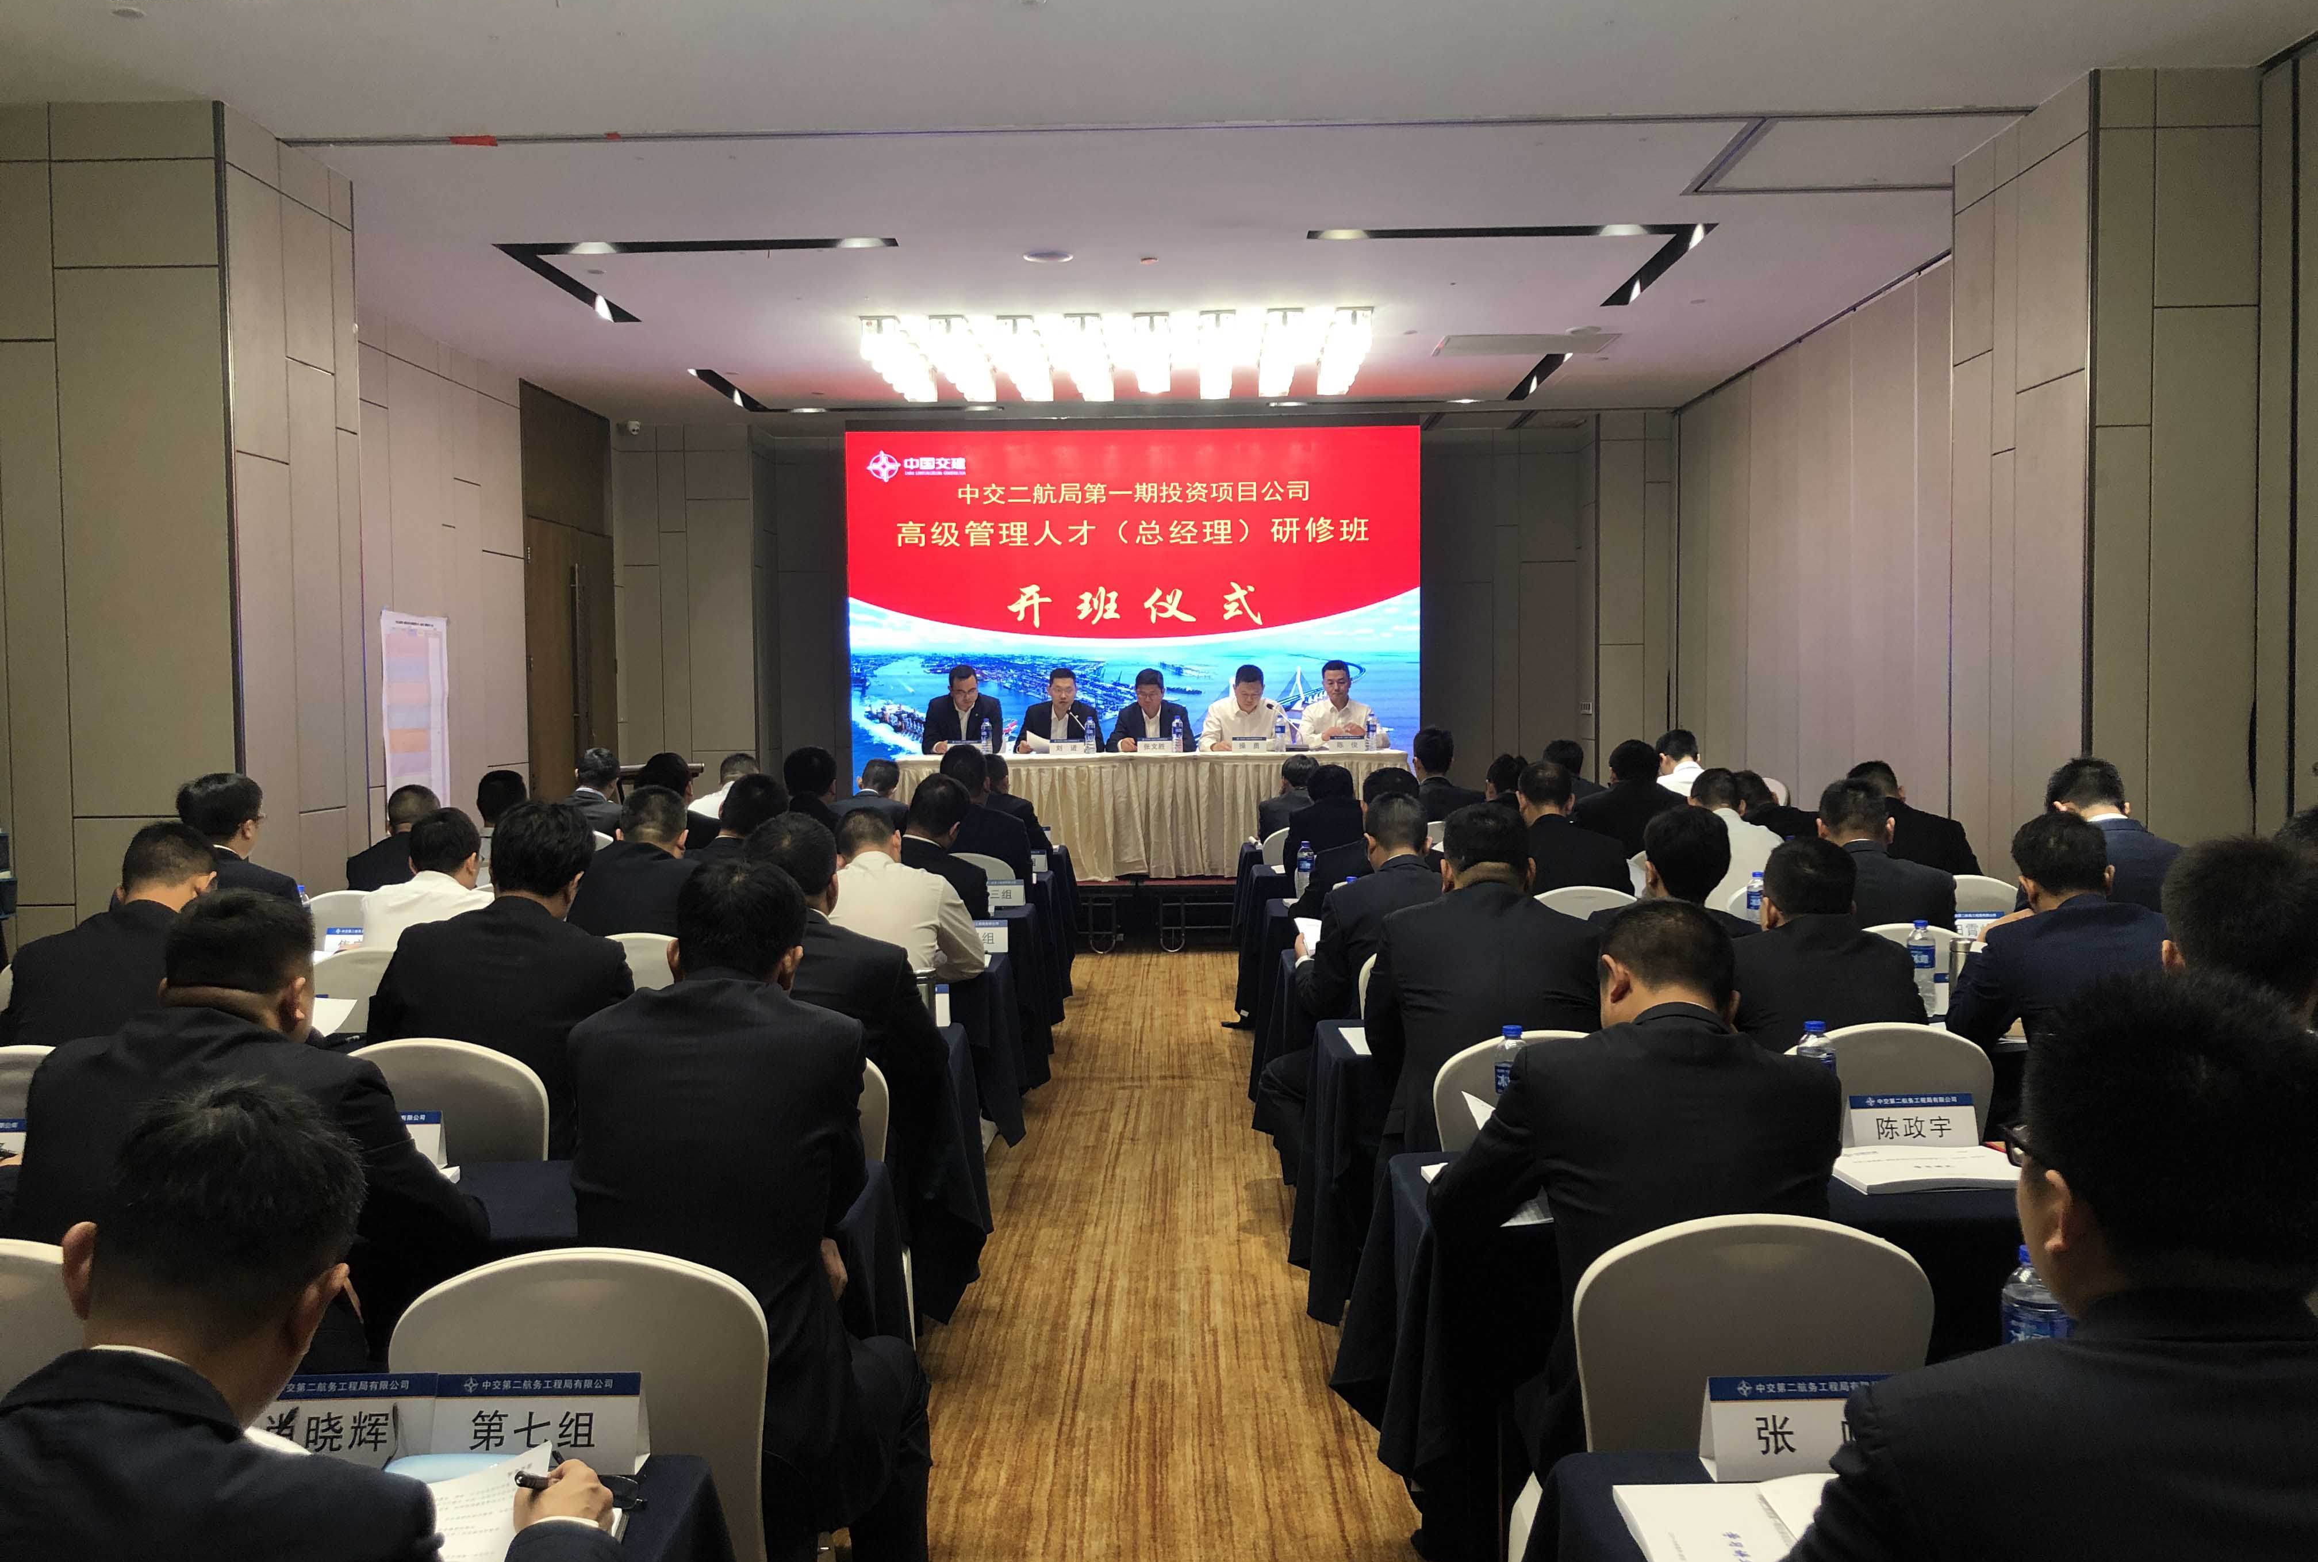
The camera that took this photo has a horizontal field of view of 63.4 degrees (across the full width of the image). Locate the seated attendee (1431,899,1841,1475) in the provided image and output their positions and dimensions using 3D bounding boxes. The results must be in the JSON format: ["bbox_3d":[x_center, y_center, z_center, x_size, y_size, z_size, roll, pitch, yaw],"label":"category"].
[{"bbox_3d":[0.679,0.785,2.720,0.540,1.260,0.800,0,3,0],"label":"seated attendee"}]

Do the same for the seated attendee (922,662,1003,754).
[{"bbox_3d":[-1.233,-0.070,11.932,0.520,1.315,0.750,-1,3,1],"label":"seated attendee"}]

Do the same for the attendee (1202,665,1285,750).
[{"bbox_3d":[0.538,-0.082,11.902,0.530,1.295,0.750,-1,3,1],"label":"attendee"}]

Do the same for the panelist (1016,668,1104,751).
[{"bbox_3d":[-0.623,-0.063,11.922,0.530,1.285,0.750,-1,3,1],"label":"panelist"}]

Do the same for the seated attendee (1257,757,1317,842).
[{"bbox_3d":[0.664,0.477,9.233,0.500,1.250,0.780,0,3,0],"label":"seated attendee"}]

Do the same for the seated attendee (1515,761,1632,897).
[{"bbox_3d":[1.387,0.563,6.391,0.530,1.280,0.750,-1,3,1],"label":"seated attendee"}]

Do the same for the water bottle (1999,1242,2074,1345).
[{"bbox_3d":[0.849,0.560,1.808,0.067,0.235,0.067,0,3,0],"label":"water bottle"}]

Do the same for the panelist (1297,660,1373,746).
[{"bbox_3d":[1.117,-0.072,11.450,0.540,1.300,0.720,-1,2,1],"label":"panelist"}]

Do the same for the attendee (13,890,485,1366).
[{"bbox_3d":[-1.262,0.774,2.590,0.600,1.280,0.760,-1,3,5],"label":"attendee"}]

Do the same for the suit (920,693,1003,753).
[{"bbox_3d":[-1.205,-0.206,11.500,0.490,0.650,0.450,-1,2,1],"label":"suit"}]

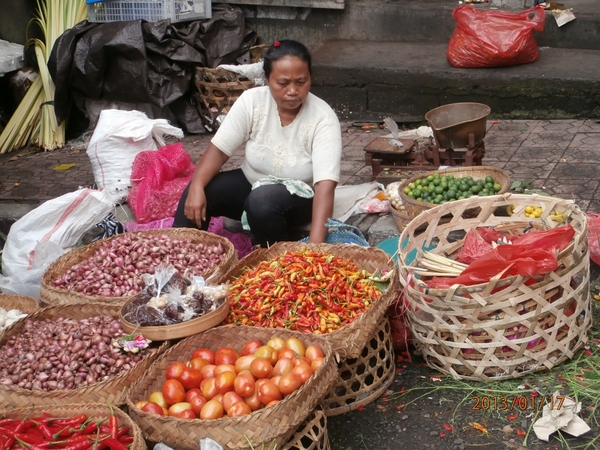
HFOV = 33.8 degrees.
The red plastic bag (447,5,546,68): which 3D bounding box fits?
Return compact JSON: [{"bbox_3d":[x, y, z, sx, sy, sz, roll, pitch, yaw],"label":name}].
[{"bbox_3d":[0.937,-0.920,4.717,0.440,0.280,0.260,-4,21,12],"label":"red plastic bag"}]

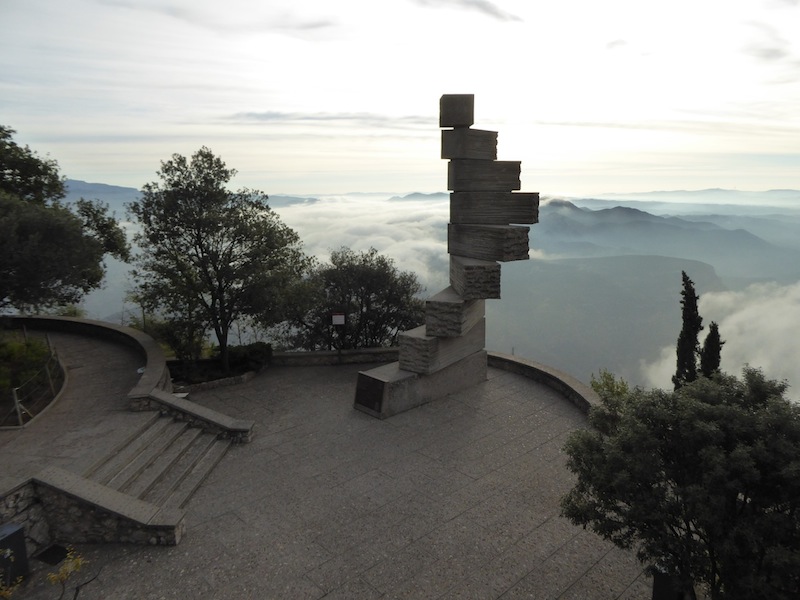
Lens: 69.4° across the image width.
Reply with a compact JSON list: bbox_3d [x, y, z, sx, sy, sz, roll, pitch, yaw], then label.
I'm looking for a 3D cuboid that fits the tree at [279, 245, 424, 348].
[{"bbox_3d":[-1.749,0.064,21.977,5.590,4.120,4.700,0,11,0],"label":"tree"}]

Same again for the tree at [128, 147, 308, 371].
[{"bbox_3d":[-5.861,-1.212,18.654,5.700,7.200,5.400,0,11,0],"label":"tree"}]

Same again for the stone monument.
[{"bbox_3d":[1.467,-1.497,16.876,5.940,8.770,2.530,-10,15,-44],"label":"stone monument"}]

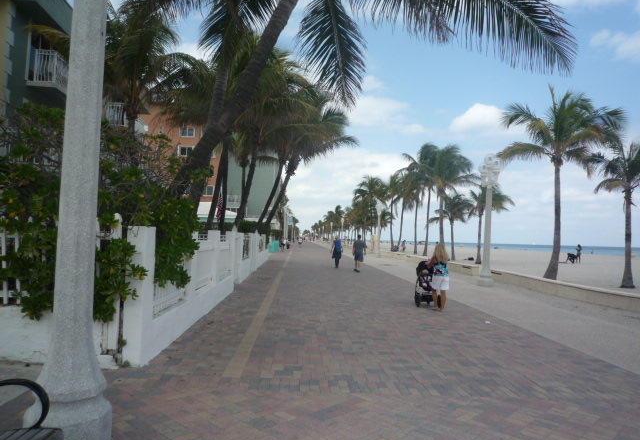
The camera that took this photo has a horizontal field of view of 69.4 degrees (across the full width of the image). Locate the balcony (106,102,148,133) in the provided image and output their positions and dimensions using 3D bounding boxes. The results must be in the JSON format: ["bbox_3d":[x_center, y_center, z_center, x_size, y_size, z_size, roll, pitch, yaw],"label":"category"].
[{"bbox_3d":[-9.568,-4.956,23.294,1.100,1.150,3.200,2,-2,-3],"label":"balcony"}]

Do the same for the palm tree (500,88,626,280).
[{"bbox_3d":[9.272,-1.352,17.600,4.500,7.150,4.500,2,-2,-3],"label":"palm tree"}]

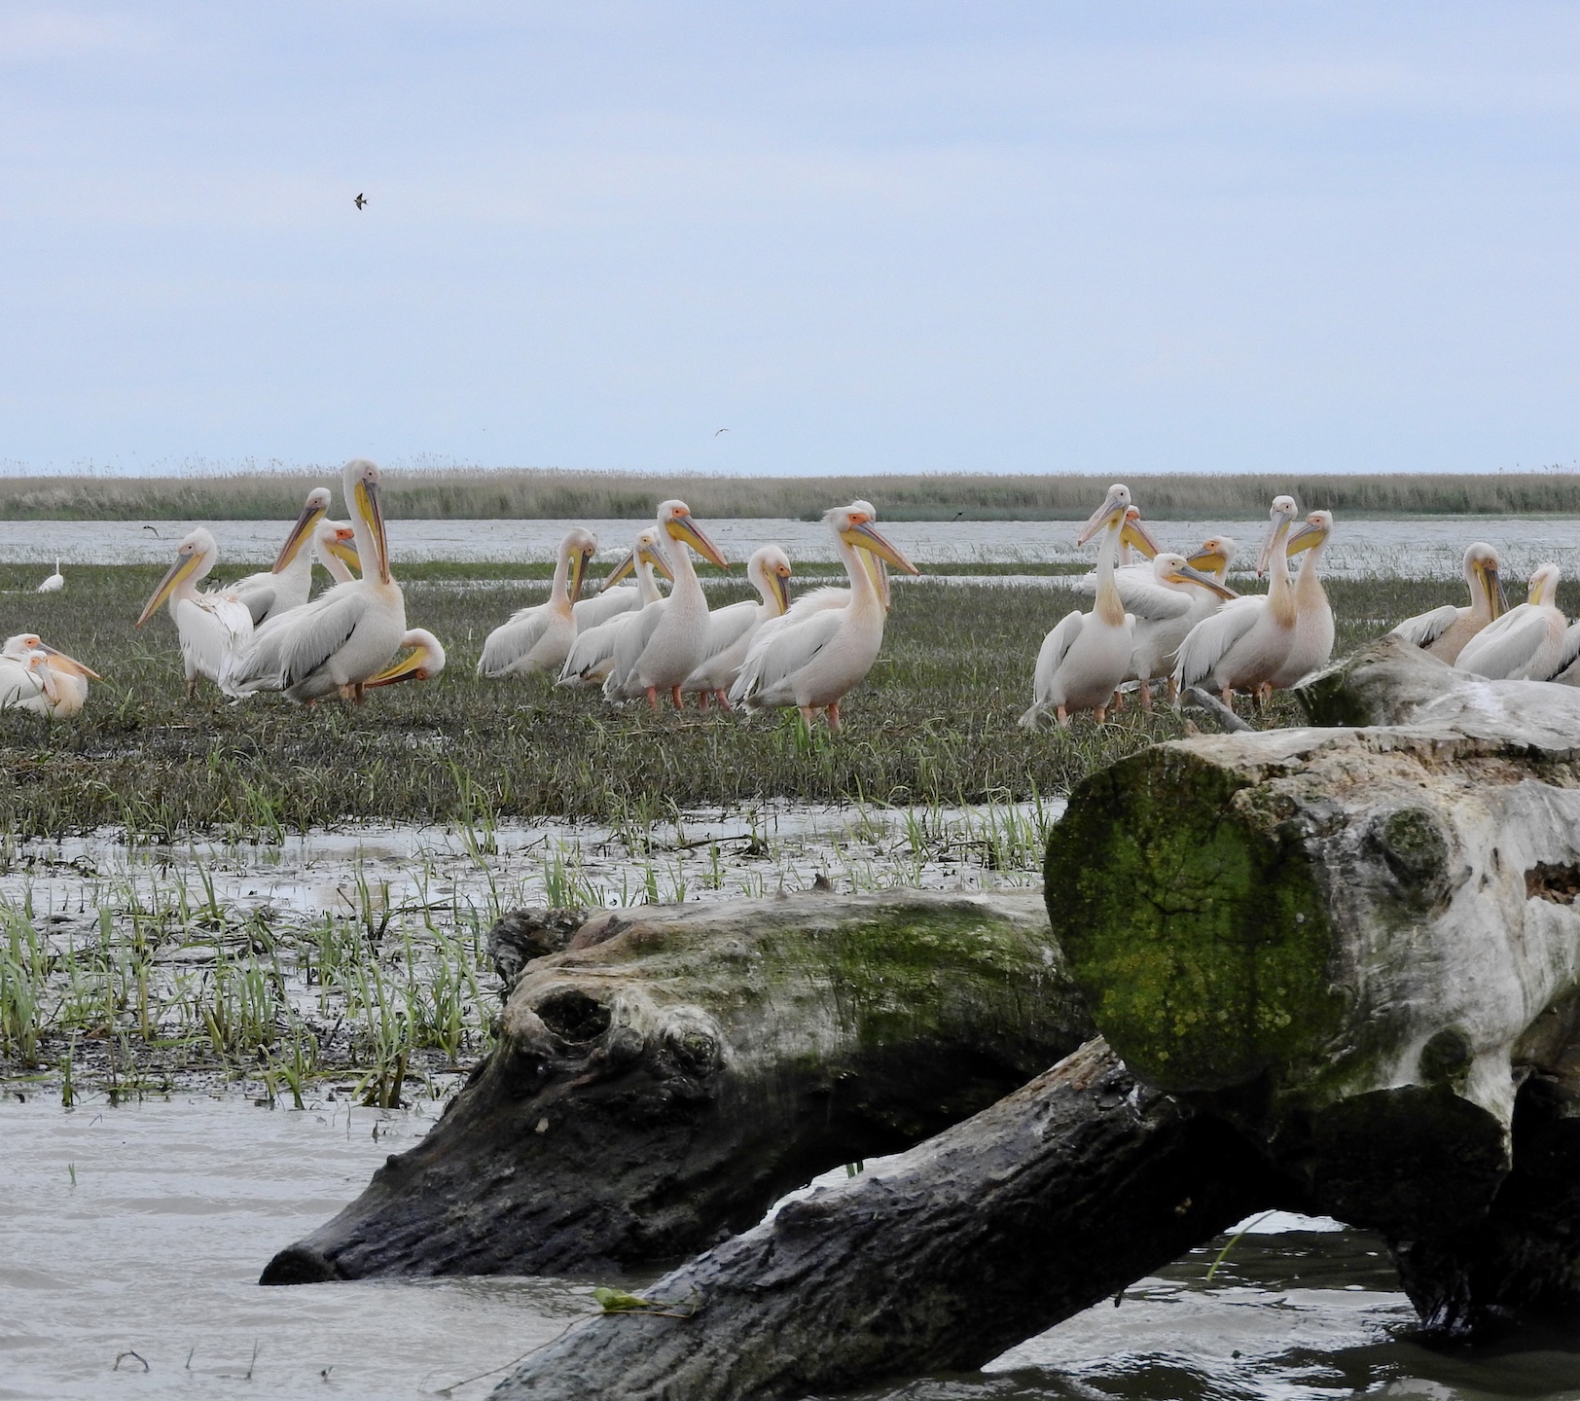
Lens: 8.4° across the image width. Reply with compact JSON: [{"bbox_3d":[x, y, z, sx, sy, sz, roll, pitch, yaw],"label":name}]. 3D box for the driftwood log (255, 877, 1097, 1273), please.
[{"bbox_3d":[-0.119,0.543,15.200,1.280,0.560,0.600,0,1,0],"label":"driftwood log"}]

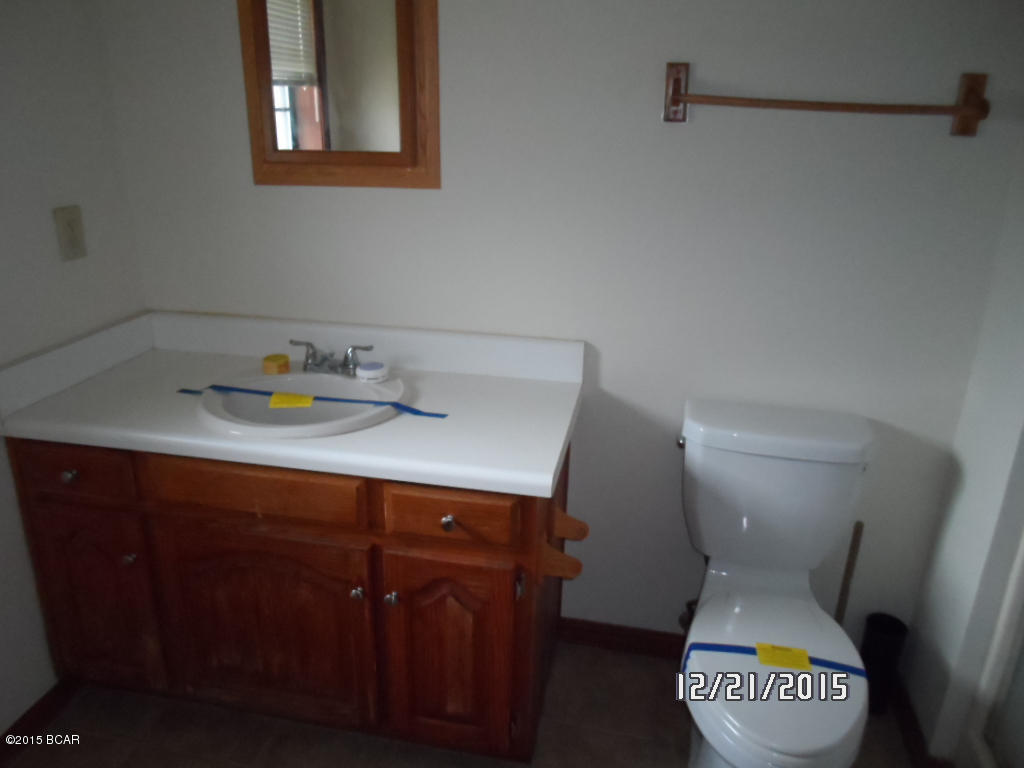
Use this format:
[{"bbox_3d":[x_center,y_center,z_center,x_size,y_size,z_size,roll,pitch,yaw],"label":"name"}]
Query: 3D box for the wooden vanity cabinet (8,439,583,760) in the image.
[{"bbox_3d":[-0.500,0.438,1.924,1.215,0.747,0.526,5,19,10],"label":"wooden vanity cabinet"}]

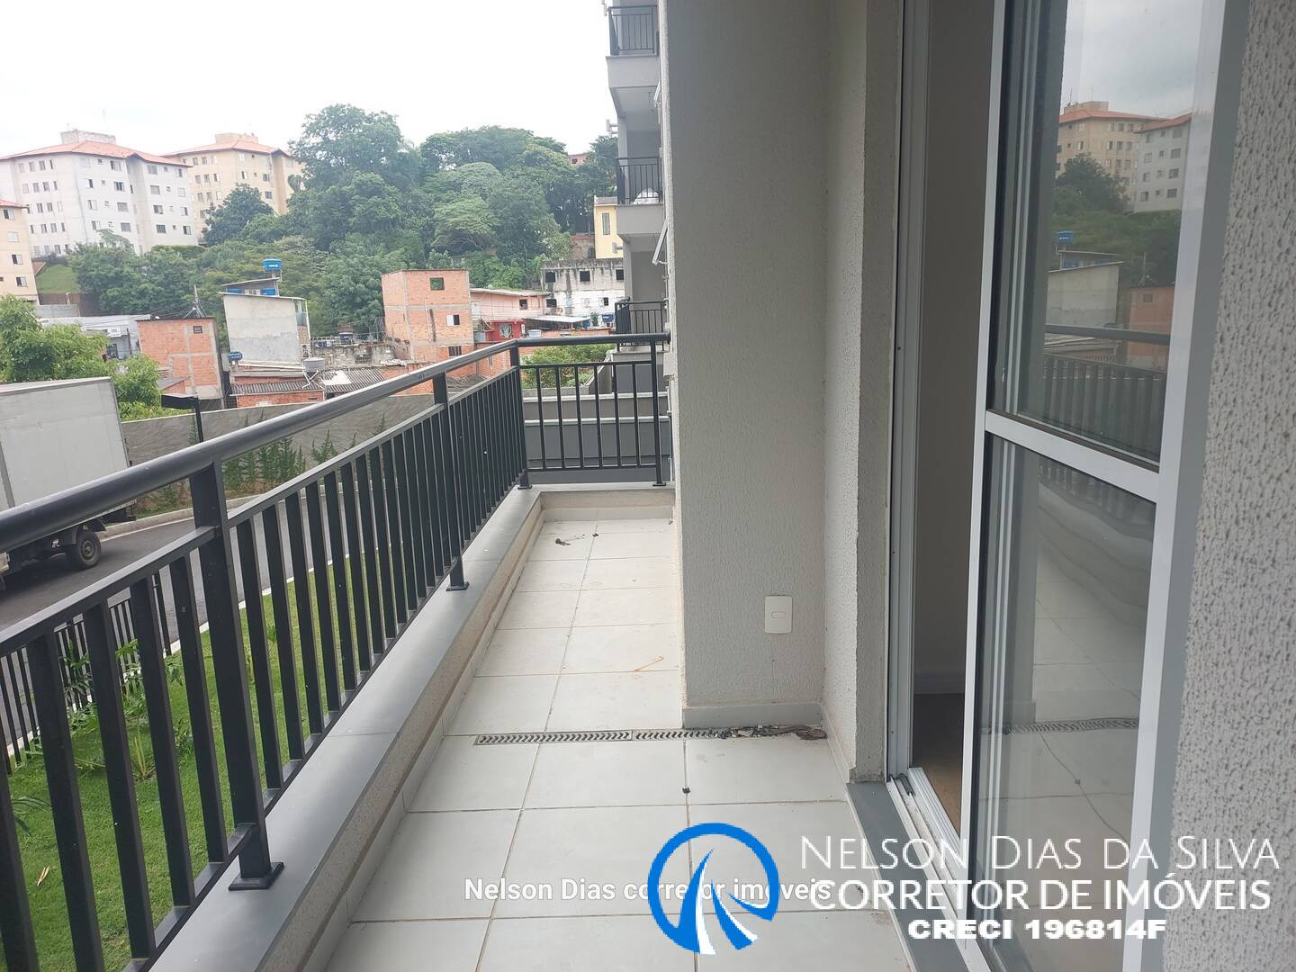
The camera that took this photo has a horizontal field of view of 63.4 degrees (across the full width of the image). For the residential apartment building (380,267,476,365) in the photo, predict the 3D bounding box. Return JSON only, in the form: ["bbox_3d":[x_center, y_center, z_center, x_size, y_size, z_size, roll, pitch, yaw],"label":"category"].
[{"bbox_3d":[-16.310,-12.166,78.000,5.000,8.200,9.000,-7,13,-22],"label":"residential apartment building"}]

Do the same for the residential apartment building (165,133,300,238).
[{"bbox_3d":[-65.653,-47.216,166.000,17.000,15.500,20.000,2,13,19],"label":"residential apartment building"}]

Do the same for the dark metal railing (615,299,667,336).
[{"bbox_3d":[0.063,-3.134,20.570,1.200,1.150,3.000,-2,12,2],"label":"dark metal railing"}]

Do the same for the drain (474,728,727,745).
[{"bbox_3d":[-0.140,0.780,3.250,0.810,0.020,0.068,-2,12,2],"label":"drain"}]

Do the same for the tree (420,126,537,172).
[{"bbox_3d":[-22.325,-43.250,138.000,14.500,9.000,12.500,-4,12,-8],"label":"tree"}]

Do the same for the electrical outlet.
[{"bbox_3d":[0.403,0.397,3.220,0.080,0.120,0.012,-2,12,2],"label":"electrical outlet"}]

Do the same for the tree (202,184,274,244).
[{"bbox_3d":[-53.131,-35.005,136.000,9.000,8.200,8.600,-7,13,-20],"label":"tree"}]

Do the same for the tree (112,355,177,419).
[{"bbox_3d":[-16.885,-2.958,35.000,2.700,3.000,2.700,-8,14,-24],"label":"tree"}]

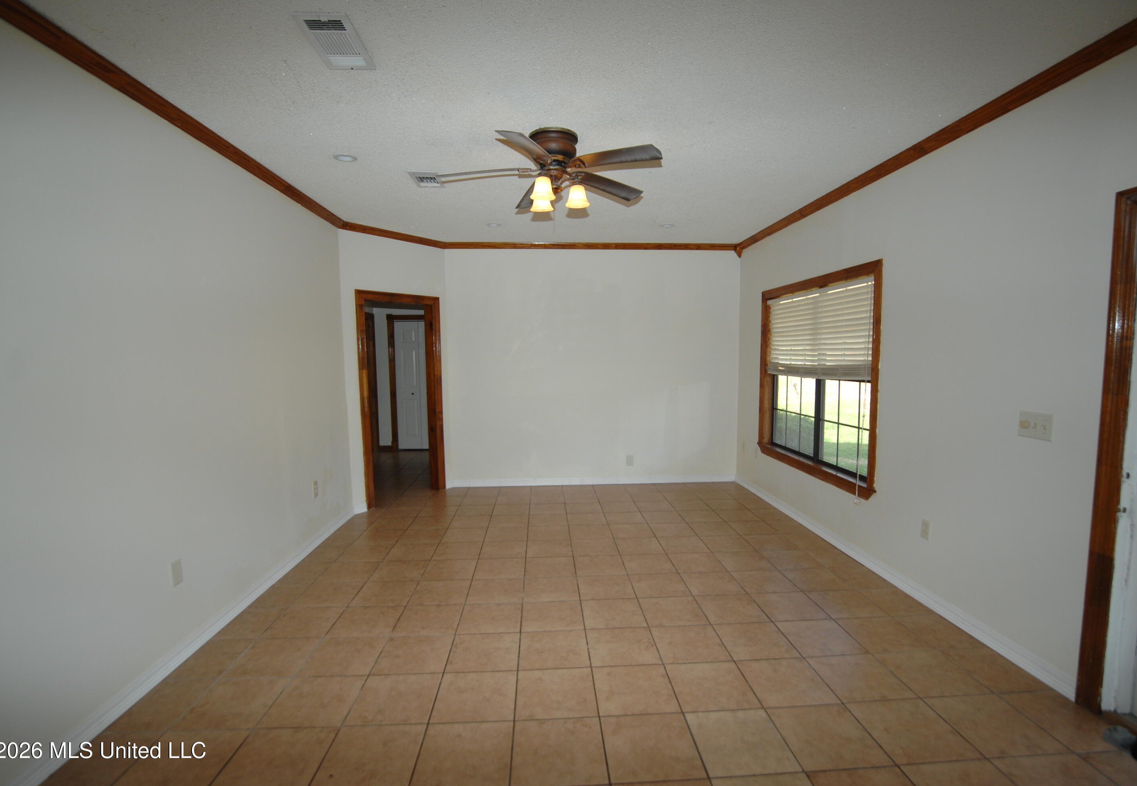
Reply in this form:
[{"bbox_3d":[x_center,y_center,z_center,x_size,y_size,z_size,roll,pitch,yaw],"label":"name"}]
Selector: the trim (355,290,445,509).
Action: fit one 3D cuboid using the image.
[{"bbox_3d":[-1.718,0.052,5.087,0.150,2.108,0.945,3,6,38],"label":"trim"}]

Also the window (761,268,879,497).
[{"bbox_3d":[2.051,-0.133,4.149,0.130,1.623,1.759,-1,5,-4],"label":"window"}]

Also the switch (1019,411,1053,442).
[{"bbox_3d":[2.144,0.152,2.267,0.022,0.118,0.156,-1,5,-4],"label":"switch"}]

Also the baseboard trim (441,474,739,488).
[{"bbox_3d":[0.296,1.005,5.609,3.268,0.080,0.016,-1,5,-2],"label":"baseboard trim"}]

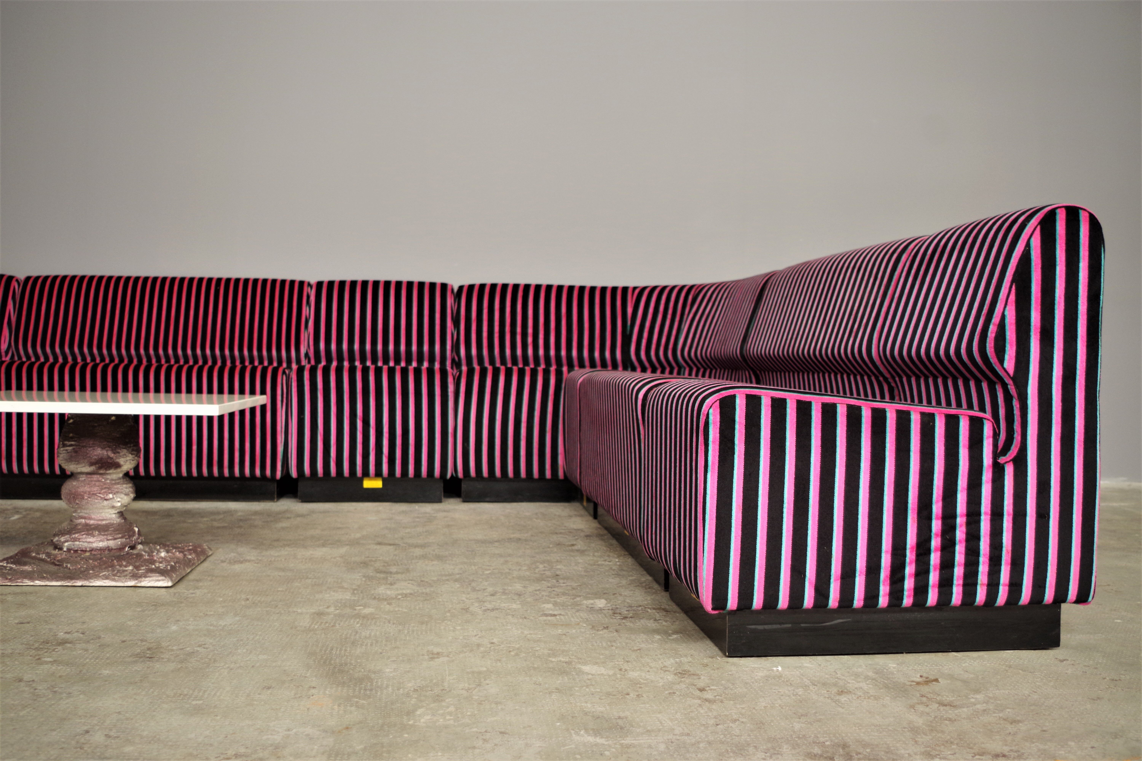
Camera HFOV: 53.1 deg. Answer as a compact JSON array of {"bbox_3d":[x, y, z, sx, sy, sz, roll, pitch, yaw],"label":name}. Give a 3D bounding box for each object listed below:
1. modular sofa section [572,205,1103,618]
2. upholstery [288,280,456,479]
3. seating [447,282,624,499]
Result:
[{"bbox_3d":[0.484,0.033,2.774,0.722,0.743,1.627,0,1,-7],"label":"modular sofa section"},{"bbox_3d":[-0.719,-0.016,4.261,0.562,0.743,0.724,0,1,-7],"label":"upholstery"},{"bbox_3d":[-0.075,-0.011,4.339,0.735,0.743,0.724,0,1,-7],"label":"seating"}]

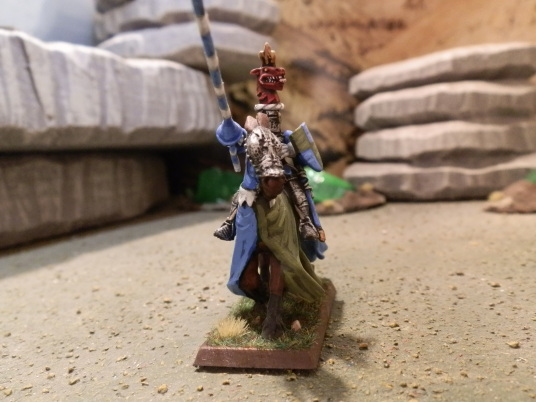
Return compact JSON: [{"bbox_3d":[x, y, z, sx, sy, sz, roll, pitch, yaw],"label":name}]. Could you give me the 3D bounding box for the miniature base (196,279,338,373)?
[{"bbox_3d":[0.003,0.029,0.109,0.025,0.004,0.050,-3,4,13],"label":"miniature base"}]

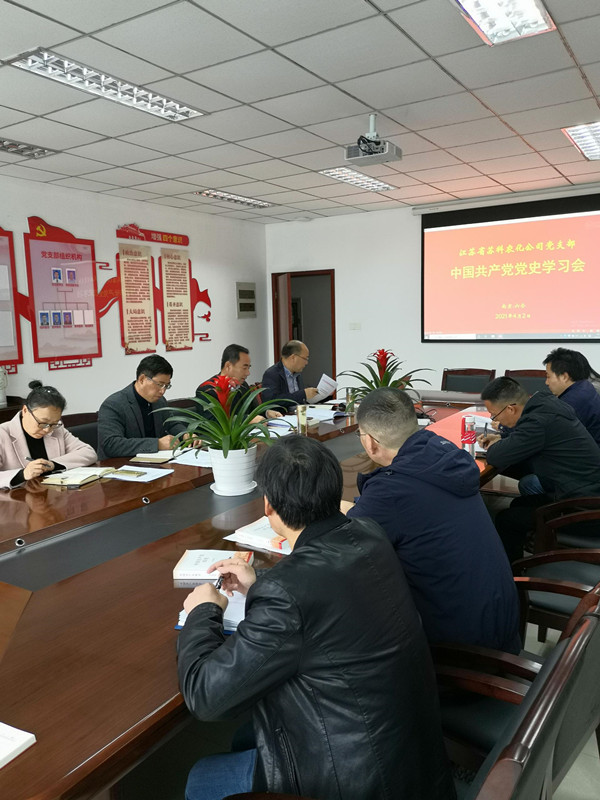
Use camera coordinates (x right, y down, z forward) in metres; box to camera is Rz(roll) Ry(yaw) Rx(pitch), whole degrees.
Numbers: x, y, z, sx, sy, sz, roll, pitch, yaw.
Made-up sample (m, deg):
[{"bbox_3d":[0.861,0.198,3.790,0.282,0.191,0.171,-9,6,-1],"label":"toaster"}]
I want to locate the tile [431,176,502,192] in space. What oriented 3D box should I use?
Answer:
[{"bbox_3d":[1.703,-2.229,6.414,0.595,0.020,0.595,3,9,32],"label":"tile"}]

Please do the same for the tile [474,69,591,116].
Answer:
[{"bbox_3d":[1.424,-1.870,3.801,0.595,0.020,0.595,3,9,32],"label":"tile"}]

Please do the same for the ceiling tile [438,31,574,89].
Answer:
[{"bbox_3d":[1.093,-1.782,3.275,0.600,0.020,0.600,3,9,32],"label":"ceiling tile"}]

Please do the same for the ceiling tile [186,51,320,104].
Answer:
[{"bbox_3d":[-0.238,-1.772,3.428,0.600,0.020,0.600,4,9,32],"label":"ceiling tile"}]

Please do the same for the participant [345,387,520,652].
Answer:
[{"bbox_3d":[0.395,0.587,2.154,0.740,1.290,0.540,3,9,32],"label":"participant"}]

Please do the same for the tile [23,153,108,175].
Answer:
[{"bbox_3d":[-1.939,-1.964,5.214,0.595,0.020,0.595,3,9,32],"label":"tile"}]

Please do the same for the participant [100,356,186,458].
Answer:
[{"bbox_3d":[-0.894,0.375,3.840,0.720,1.320,0.540,3,9,32],"label":"participant"}]

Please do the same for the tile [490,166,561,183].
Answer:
[{"bbox_3d":[2.197,-2.205,6.127,0.595,0.020,0.595,3,9,32],"label":"tile"}]

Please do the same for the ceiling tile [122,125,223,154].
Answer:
[{"bbox_3d":[-0.924,-1.903,4.560,0.595,0.020,0.595,3,9,32],"label":"ceiling tile"}]

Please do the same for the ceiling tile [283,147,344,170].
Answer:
[{"bbox_3d":[0.228,-2.027,5.237,0.595,0.020,0.595,3,9,32],"label":"ceiling tile"}]

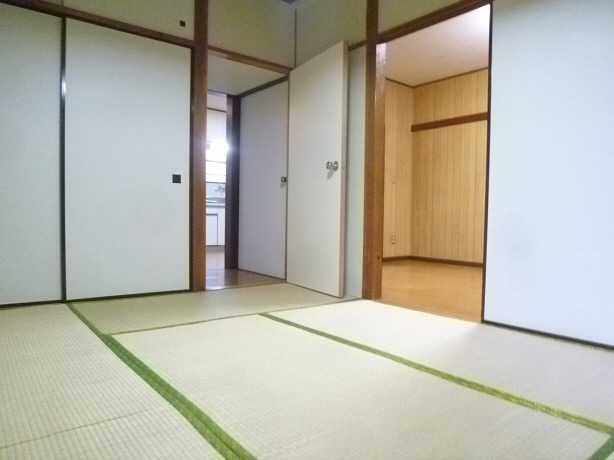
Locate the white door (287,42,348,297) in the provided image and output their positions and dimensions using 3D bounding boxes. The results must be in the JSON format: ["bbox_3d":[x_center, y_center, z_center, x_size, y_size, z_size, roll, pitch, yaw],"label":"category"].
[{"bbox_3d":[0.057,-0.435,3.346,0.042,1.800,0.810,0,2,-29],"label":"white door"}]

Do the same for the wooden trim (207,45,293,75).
[{"bbox_3d":[-0.449,-1.362,3.454,0.800,0.038,0.070,0,2,-38],"label":"wooden trim"}]

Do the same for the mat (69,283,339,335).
[{"bbox_3d":[-0.539,0.497,2.841,1.695,0.040,0.887,0,2,-38],"label":"mat"}]

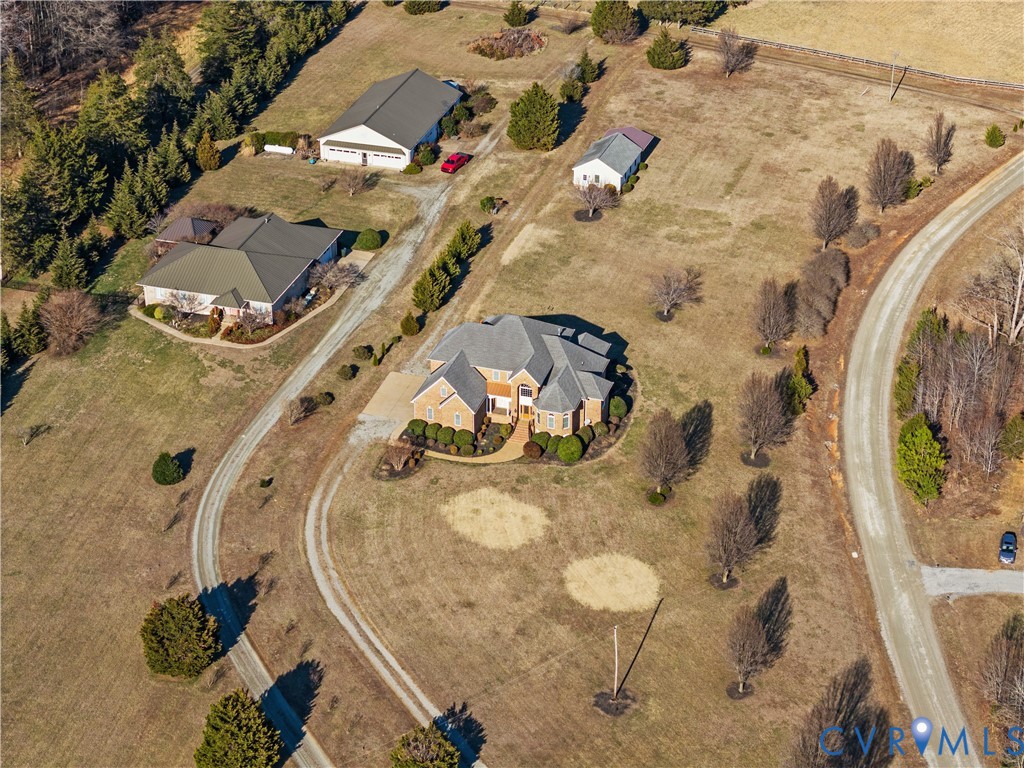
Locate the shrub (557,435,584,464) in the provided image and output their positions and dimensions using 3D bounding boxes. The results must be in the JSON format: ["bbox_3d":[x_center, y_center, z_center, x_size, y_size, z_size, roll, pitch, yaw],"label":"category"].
[{"bbox_3d":[7.020,7.910,250.140,3.000,3.530,3.000,-1,31,0],"label":"shrub"}]

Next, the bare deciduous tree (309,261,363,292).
[{"bbox_3d":[-24.580,-14.780,285.700,6.200,3.600,6.200,-1,30,0],"label":"bare deciduous tree"}]

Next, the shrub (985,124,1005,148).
[{"bbox_3d":[76.130,-39.260,326.930,2.900,3.500,2.900,-1,30,0],"label":"shrub"}]

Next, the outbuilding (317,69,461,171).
[{"bbox_3d":[-19.310,-43.130,333.680,15.550,7.040,23.850,9,32,16],"label":"outbuilding"}]

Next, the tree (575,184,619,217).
[{"bbox_3d":[12.140,-27.180,308.920,6.150,5.160,6.150,0,30,0],"label":"tree"}]

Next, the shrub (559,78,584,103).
[{"bbox_3d":[10.060,-49.220,345.600,3.800,3.200,3.800,-1,30,0],"label":"shrub"}]

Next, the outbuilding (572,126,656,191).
[{"bbox_3d":[15.960,-35.870,322.380,7.840,5.100,16.880,10,32,18],"label":"outbuilding"}]

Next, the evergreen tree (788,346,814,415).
[{"bbox_3d":[36.040,-0.590,257.970,2.930,9.400,2.930,-1,31,0],"label":"evergreen tree"}]

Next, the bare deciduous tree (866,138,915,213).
[{"bbox_3d":[55.580,-30.750,305.910,6.280,11.990,6.280,-1,31,0],"label":"bare deciduous tree"}]

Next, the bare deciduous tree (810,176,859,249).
[{"bbox_3d":[44.940,-24.160,293.370,5.500,11.200,5.500,-1,30,0],"label":"bare deciduous tree"}]

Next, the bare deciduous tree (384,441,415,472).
[{"bbox_3d":[-13.350,8.870,244.730,3.200,3.200,3.200,-1,30,0],"label":"bare deciduous tree"}]

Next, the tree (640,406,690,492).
[{"bbox_3d":[18.000,7.830,242.040,5.730,11.630,5.730,-1,31,0],"label":"tree"}]

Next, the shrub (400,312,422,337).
[{"bbox_3d":[-13.780,-8.410,278.740,2.380,3.070,2.380,-1,31,0],"label":"shrub"}]

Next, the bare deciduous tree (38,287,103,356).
[{"bbox_3d":[-58.350,-8.330,272.670,8.140,8.040,8.140,0,30,0],"label":"bare deciduous tree"}]

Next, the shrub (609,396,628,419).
[{"bbox_3d":[13.280,2.940,258.970,2.210,2.920,2.210,-1,31,0],"label":"shrub"}]

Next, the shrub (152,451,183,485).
[{"bbox_3d":[-40.460,9.610,243.340,3.500,3.700,3.500,-1,30,0],"label":"shrub"}]

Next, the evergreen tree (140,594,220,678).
[{"bbox_3d":[-34.050,25.620,213.350,8.040,7.940,8.040,0,30,0],"label":"evergreen tree"}]

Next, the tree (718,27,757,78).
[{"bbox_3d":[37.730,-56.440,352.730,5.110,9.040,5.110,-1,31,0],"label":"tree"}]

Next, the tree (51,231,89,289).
[{"bbox_3d":[-62.120,-17.800,290.220,5.260,8.880,5.260,-1,31,0],"label":"tree"}]

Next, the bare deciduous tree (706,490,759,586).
[{"bbox_3d":[23.700,16.960,225.370,5.360,11.310,5.360,0,30,0],"label":"bare deciduous tree"}]

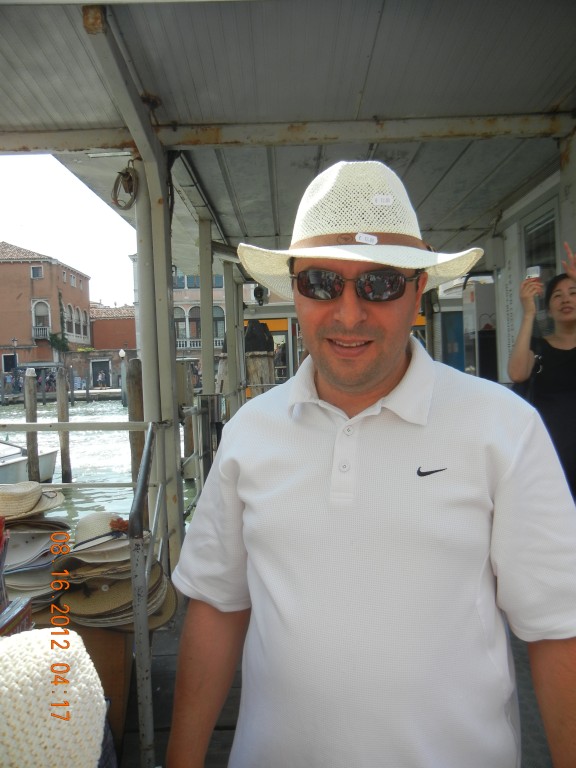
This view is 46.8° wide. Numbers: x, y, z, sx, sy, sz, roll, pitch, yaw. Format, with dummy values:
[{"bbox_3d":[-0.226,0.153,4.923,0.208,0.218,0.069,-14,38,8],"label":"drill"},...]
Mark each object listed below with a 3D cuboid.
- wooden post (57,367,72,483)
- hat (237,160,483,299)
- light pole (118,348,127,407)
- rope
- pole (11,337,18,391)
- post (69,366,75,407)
[{"bbox_3d":[-4.758,0.885,14.200,0.240,2.500,0.240,-2,1,0],"label":"wooden post"},{"bbox_3d":[0.097,-0.212,0.900,0.330,0.160,0.360,1,0,7],"label":"hat"},{"bbox_3d":[-11.189,-0.440,45.000,0.420,3.900,0.420,-1,1,0],"label":"light pole"},{"bbox_3d":[-0.872,-1.059,3.550,0.145,0.265,0.090,-1,1,-11],"label":"rope"},{"bbox_3d":[-23.422,-1.584,57.000,0.500,4.600,0.500,-1,1,0],"label":"pole"},{"bbox_3d":[-14.893,0.173,46.000,0.250,2.800,0.250,-1,1,0],"label":"post"}]

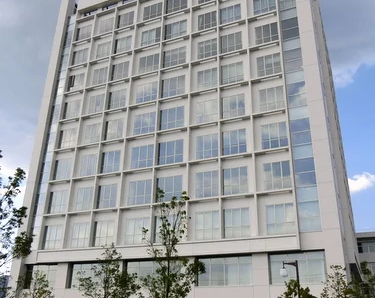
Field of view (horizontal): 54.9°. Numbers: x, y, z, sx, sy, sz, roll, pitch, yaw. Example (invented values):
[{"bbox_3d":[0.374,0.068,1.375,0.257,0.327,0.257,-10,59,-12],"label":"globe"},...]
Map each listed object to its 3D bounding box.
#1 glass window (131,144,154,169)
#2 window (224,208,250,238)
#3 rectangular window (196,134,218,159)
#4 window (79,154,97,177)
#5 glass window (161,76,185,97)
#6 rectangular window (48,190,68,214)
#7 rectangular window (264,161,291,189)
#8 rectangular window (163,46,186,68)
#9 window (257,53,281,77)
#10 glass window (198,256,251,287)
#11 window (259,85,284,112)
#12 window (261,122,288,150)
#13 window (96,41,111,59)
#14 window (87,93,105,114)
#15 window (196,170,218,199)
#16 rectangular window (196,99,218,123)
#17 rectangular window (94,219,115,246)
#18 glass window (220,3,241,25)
[{"bbox_3d":[-4.687,0.734,38.403,2.903,2.528,0.150,-9,-25,22],"label":"glass window"},{"bbox_3d":[4.376,6.608,31.996,2.470,2.570,0.200,-8,-24,22],"label":"window"},{"bbox_3d":[2.135,-0.247,37.551,2.640,2.680,0.200,-9,-25,22],"label":"rectangular window"},{"bbox_3d":[-11.046,1.691,40.966,2.409,2.528,0.150,-9,-25,22],"label":"window"},{"bbox_3d":[-1.603,-7.156,41.791,2.950,2.450,0.150,-8,-25,21],"label":"glass window"},{"bbox_3d":[-14.722,6.101,41.191,2.630,2.570,0.200,-8,-24,22],"label":"rectangular window"},{"bbox_3d":[8.375,2.516,33.422,2.600,2.750,0.200,-9,-25,22],"label":"rectangular window"},{"bbox_3d":[-1.542,-11.039,43.964,3.030,2.690,0.200,-9,-25,22],"label":"rectangular window"},{"bbox_3d":[8.207,-8.462,36.329,2.409,2.528,0.150,-9,-25,22],"label":"window"},{"bbox_3d":[3.149,10.473,30.941,4.980,2.410,0.200,-8,-24,22],"label":"glass window"},{"bbox_3d":[8.234,-4.770,34.986,2.470,2.590,0.200,-8,-24,22],"label":"window"},{"bbox_3d":[8.402,-1.250,34.784,2.440,2.550,0.150,-8,-25,21],"label":"window"},{"bbox_3d":[-10.870,-12.789,47.355,2.430,2.510,0.200,-8,-24,22],"label":"window"},{"bbox_3d":[-10.906,-5.587,44.031,2.409,2.528,0.150,-9,-25,22],"label":"window"},{"bbox_3d":[1.997,3.524,35.595,2.400,2.560,0.150,-8,-25,21],"label":"window"},{"bbox_3d":[2.172,-3.786,37.421,2.510,2.470,0.200,-8,-24,22],"label":"rectangular window"},{"bbox_3d":[-8.986,9.054,38.729,2.510,2.650,0.200,-9,-25,22],"label":"rectangular window"},{"bbox_3d":[5.145,-15.885,42.931,2.510,2.710,0.200,-9,-25,22],"label":"glass window"}]

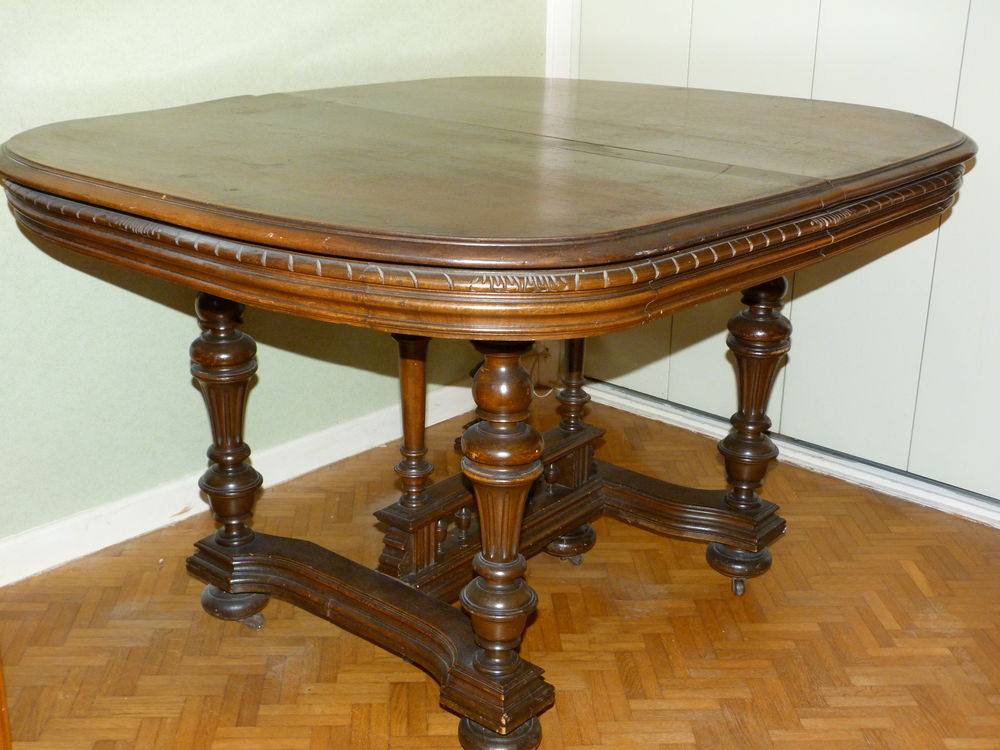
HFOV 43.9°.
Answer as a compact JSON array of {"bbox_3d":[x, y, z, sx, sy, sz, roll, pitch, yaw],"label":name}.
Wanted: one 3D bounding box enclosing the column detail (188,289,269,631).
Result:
[{"bbox_3d":[-0.374,0.115,1.720,0.099,0.546,0.099,16,25,36],"label":"column detail"}]

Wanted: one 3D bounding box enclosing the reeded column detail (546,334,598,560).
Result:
[{"bbox_3d":[0.113,0.080,1.936,0.097,0.485,0.097,1,20,0],"label":"reeded column detail"}]

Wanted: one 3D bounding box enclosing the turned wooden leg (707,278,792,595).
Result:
[{"bbox_3d":[0.377,0.081,1.868,0.099,0.555,0.099,16,25,36],"label":"turned wooden leg"}]

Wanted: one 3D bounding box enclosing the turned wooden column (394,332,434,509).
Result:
[{"bbox_3d":[-0.113,0.057,1.629,0.056,0.261,0.056,1,20,0],"label":"turned wooden column"}]

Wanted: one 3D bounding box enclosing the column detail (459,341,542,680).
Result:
[{"bbox_3d":[0.002,0.156,1.406,0.092,0.422,0.092,1,20,0],"label":"column detail"}]

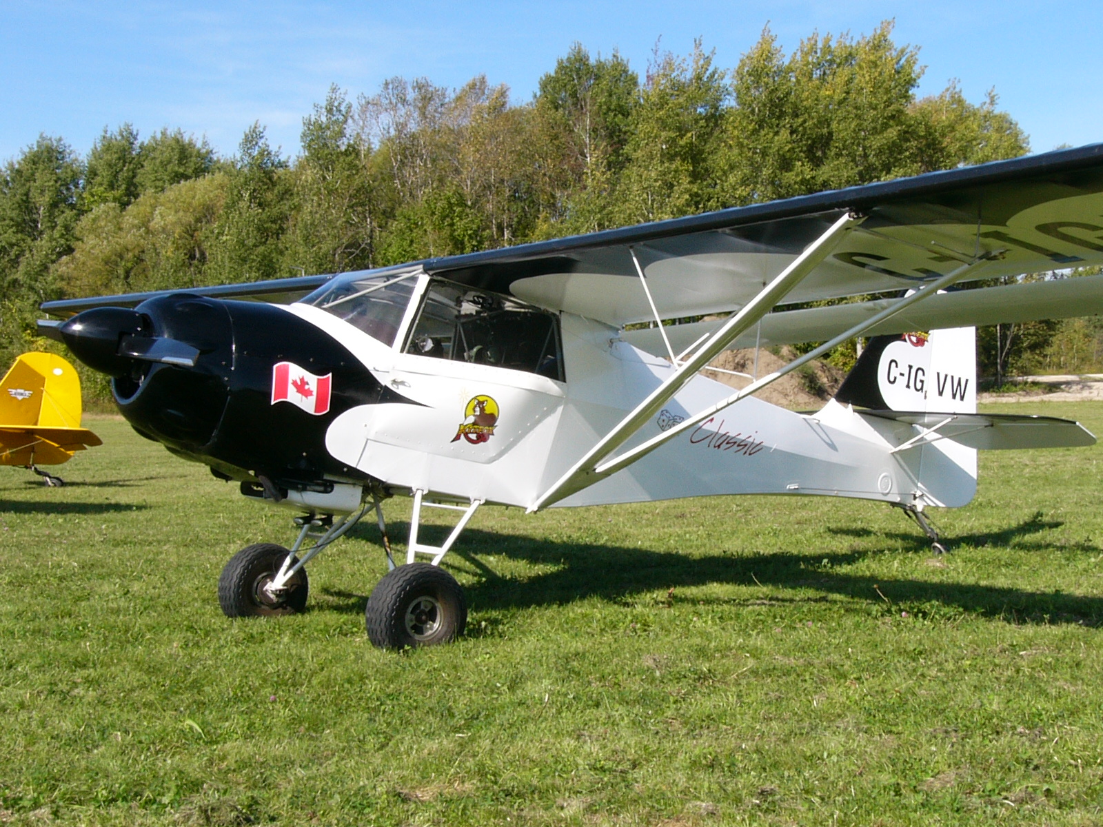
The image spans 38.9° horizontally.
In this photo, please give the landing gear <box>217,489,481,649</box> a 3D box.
[{"bbox_3d":[-0.817,0.652,6.912,0.730,0.710,1.540,-2,2,-35],"label":"landing gear"}]

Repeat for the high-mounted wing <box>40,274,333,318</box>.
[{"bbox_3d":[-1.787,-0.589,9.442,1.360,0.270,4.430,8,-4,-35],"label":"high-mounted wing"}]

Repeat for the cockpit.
[{"bbox_3d":[-0.654,-0.406,7.016,1.150,0.460,1.020,5,-3,-35],"label":"cockpit"}]

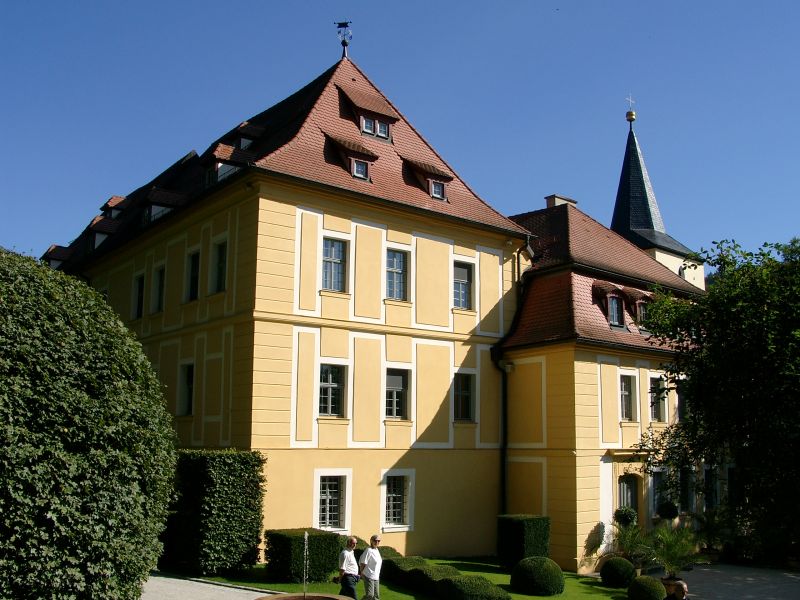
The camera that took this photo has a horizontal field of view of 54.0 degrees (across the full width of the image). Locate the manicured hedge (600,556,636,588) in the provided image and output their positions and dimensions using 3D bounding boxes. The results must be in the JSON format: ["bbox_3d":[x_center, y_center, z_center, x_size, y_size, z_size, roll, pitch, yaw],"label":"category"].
[{"bbox_3d":[6.188,7.703,22.255,1.080,0.970,1.080,8,-12,-37],"label":"manicured hedge"}]

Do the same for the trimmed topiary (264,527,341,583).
[{"bbox_3d":[-2.536,6.655,20.599,1.400,1.080,1.450,8,-12,-35],"label":"trimmed topiary"}]

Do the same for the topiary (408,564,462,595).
[{"bbox_3d":[0.931,6.539,18.526,1.100,0.700,1.400,8,-12,-35],"label":"topiary"}]

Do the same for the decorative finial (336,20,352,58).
[{"bbox_3d":[-2.118,-9.950,30.033,0.660,1.550,0.400,1,-10,-4],"label":"decorative finial"}]

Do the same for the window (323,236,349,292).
[{"bbox_3d":[-2.103,-1.103,25.015,0.980,1.760,0.200,8,-12,-37],"label":"window"}]

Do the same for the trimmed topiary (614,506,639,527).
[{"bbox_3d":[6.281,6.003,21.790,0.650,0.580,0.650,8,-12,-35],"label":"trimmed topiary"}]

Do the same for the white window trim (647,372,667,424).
[{"bbox_3d":[9.245,3.505,28.224,1.208,1.878,0.200,8,-12,-37],"label":"white window trim"}]

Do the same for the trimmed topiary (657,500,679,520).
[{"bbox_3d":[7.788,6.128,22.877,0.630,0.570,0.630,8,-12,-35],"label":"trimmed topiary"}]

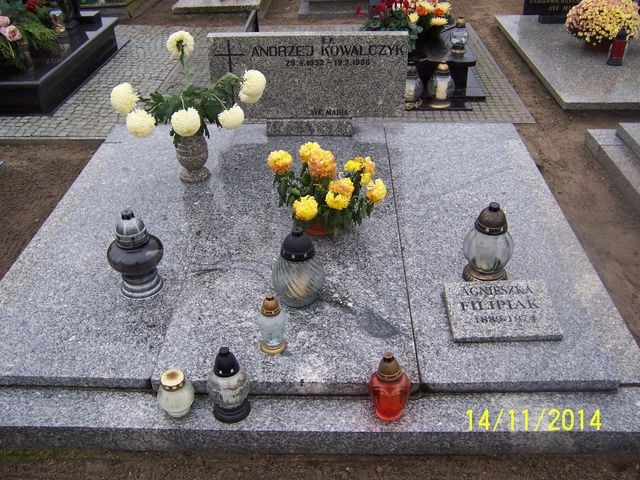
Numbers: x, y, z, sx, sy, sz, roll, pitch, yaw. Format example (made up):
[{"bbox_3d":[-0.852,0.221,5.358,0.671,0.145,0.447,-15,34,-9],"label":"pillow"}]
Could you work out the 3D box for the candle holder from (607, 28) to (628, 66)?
[{"bbox_3d":[2.009,-1.306,4.105,0.110,0.237,0.110,0,34,2],"label":"candle holder"}]

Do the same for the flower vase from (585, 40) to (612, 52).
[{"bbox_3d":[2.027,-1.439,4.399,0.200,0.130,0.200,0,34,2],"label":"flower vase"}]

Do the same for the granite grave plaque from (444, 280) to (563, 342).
[{"bbox_3d":[0.605,0.235,2.040,0.346,0.035,0.244,0,41,1],"label":"granite grave plaque"}]

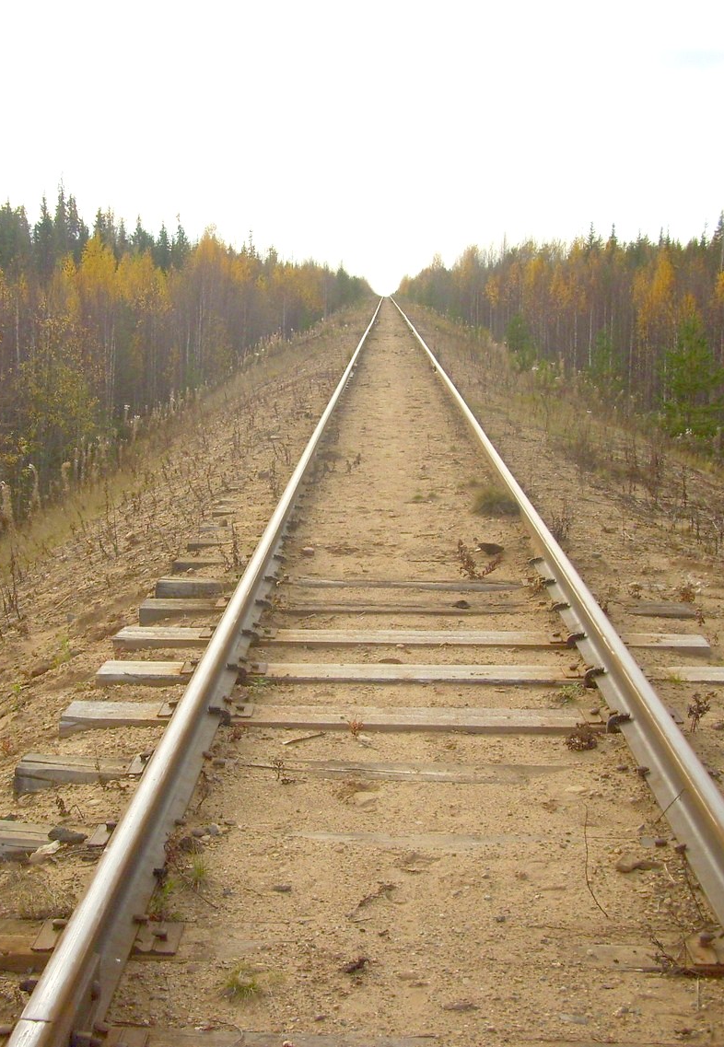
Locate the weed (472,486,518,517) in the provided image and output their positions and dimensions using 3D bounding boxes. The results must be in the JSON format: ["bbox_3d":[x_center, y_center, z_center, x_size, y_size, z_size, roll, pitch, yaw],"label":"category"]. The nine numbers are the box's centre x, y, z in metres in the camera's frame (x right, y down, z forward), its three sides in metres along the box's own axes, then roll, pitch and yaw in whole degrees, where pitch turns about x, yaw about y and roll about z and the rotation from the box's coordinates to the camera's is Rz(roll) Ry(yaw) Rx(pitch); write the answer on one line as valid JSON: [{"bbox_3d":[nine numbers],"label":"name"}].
[{"bbox_3d":[0.911,-0.155,9.281,0.310,0.195,0.270,1,10,1],"label":"weed"}]

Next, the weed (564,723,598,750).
[{"bbox_3d":[0.785,0.763,4.896,0.115,0.075,0.100,1,10,1],"label":"weed"}]

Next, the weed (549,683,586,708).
[{"bbox_3d":[0.809,0.679,5.385,0.130,0.070,0.110,1,10,1],"label":"weed"}]

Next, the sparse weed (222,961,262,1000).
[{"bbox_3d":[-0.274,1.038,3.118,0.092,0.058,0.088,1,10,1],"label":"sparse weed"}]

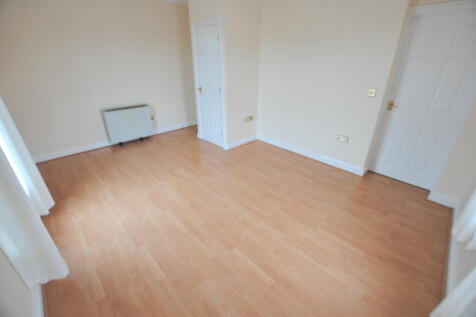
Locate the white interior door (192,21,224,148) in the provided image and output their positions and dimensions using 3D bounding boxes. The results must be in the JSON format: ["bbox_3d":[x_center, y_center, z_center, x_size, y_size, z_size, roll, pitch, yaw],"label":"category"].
[{"bbox_3d":[-0.517,-1.223,3.624,0.055,2.040,0.840,-22,33,-38],"label":"white interior door"}]

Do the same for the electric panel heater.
[{"bbox_3d":[-2.213,-0.694,4.072,0.855,0.675,0.120,-22,33,-38],"label":"electric panel heater"}]

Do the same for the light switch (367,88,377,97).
[{"bbox_3d":[1.679,-0.821,2.498,0.013,0.086,0.086,-22,33,-38],"label":"light switch"}]

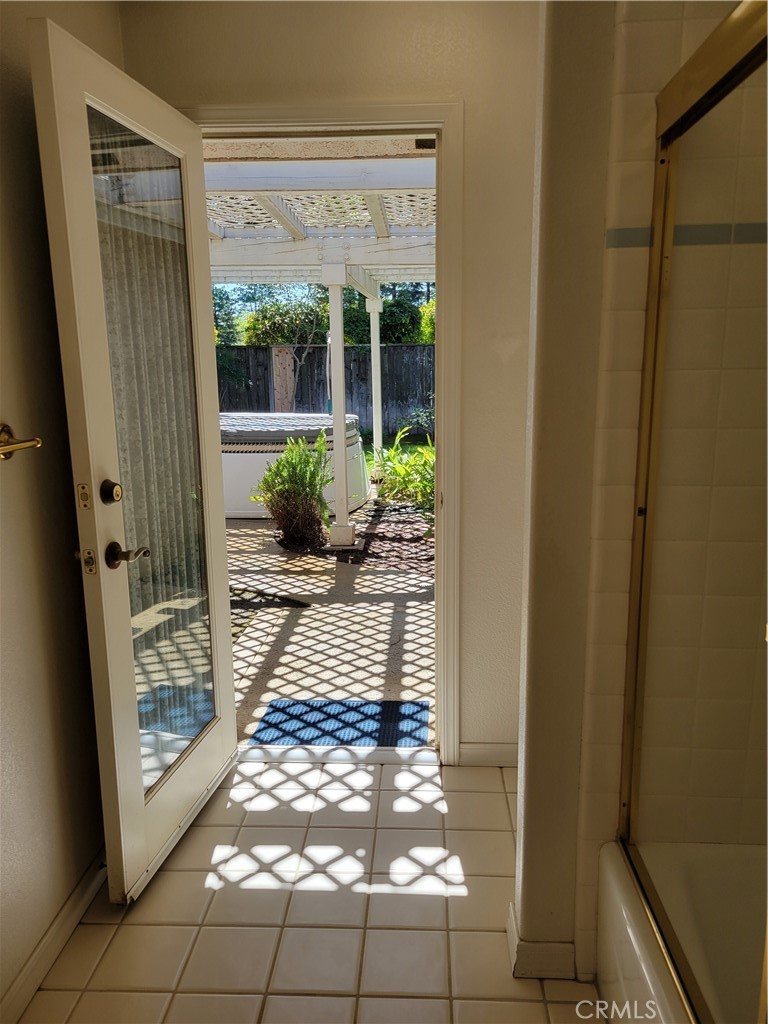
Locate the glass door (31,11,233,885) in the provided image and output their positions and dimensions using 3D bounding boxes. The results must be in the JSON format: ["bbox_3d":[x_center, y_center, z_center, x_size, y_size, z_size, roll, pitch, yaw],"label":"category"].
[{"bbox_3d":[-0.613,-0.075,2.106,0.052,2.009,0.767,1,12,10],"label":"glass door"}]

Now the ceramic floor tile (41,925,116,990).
[{"bbox_3d":[-0.710,1.045,1.810,0.103,0.010,0.199,0,11,3],"label":"ceramic floor tile"}]

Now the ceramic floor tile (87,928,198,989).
[{"bbox_3d":[-0.554,1.042,1.800,0.198,0.010,0.198,0,12,3],"label":"ceramic floor tile"}]

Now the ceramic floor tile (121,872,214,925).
[{"bbox_3d":[-0.551,1.017,2.025,0.197,0.010,0.197,-1,12,3],"label":"ceramic floor tile"}]

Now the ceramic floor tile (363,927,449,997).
[{"bbox_3d":[0.051,1.052,1.791,0.197,0.010,0.197,-1,12,3],"label":"ceramic floor tile"}]

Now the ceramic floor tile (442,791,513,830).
[{"bbox_3d":[0.285,0.924,2.369,0.199,0.010,0.199,0,11,3],"label":"ceramic floor tile"}]

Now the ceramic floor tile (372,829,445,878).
[{"bbox_3d":[0.072,0.964,2.176,0.199,0.010,0.199,0,11,3],"label":"ceramic floor tile"}]

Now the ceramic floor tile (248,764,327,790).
[{"bbox_3d":[-0.312,0.883,2.559,0.198,0.010,0.155,0,12,3],"label":"ceramic floor tile"}]

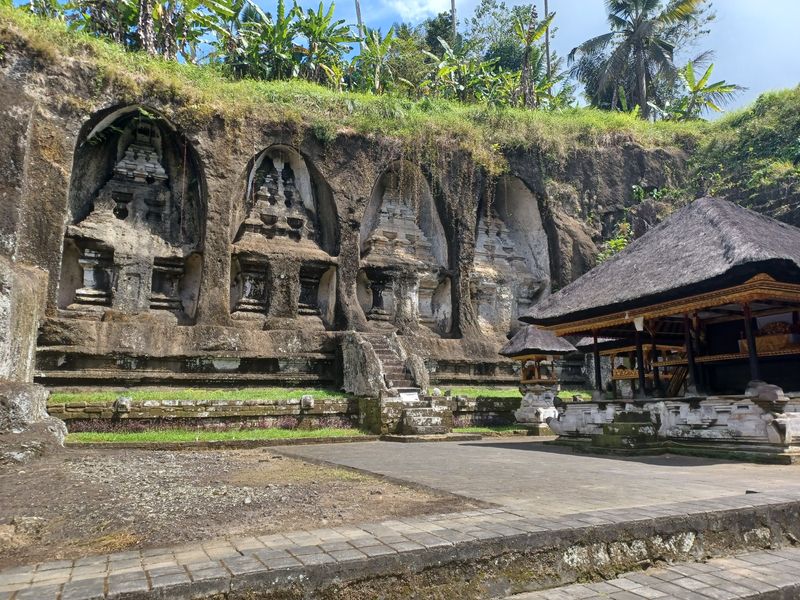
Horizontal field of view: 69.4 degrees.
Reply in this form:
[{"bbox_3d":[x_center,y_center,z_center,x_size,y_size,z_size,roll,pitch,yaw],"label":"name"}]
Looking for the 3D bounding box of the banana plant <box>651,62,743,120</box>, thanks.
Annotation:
[{"bbox_3d":[17.078,-12.025,33.280,5.000,3.520,4.000,-5,-12,26],"label":"banana plant"}]

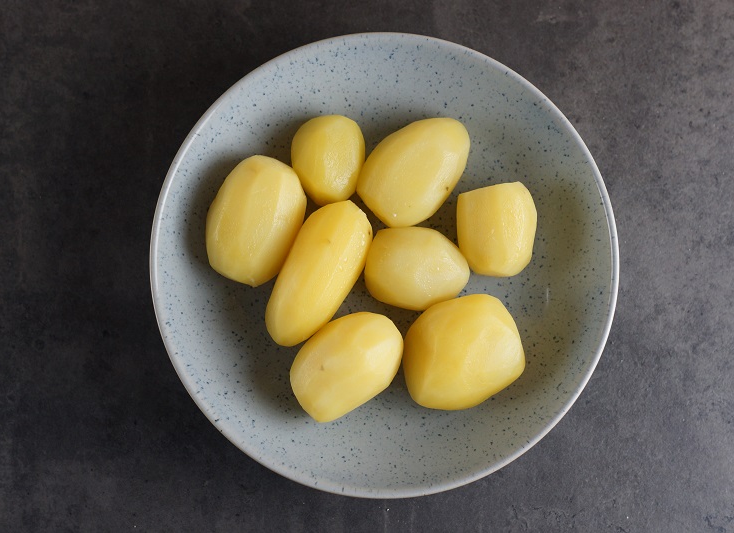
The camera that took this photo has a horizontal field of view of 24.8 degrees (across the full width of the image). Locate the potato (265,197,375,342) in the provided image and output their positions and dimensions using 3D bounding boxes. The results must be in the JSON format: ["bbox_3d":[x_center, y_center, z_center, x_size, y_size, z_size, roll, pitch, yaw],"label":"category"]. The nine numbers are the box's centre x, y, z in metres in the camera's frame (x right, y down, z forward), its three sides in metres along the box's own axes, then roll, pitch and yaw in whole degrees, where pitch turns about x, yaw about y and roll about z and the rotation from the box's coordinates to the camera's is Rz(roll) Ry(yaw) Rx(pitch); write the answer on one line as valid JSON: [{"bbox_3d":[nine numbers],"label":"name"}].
[{"bbox_3d":[-0.026,0.005,0.915,0.039,0.036,0.087,29,89,1],"label":"potato"}]

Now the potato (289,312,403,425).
[{"bbox_3d":[-0.011,0.052,0.915,0.066,0.040,0.046,-35,89,-1],"label":"potato"}]

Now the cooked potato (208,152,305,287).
[{"bbox_3d":[-0.061,-0.026,0.911,0.050,0.044,0.069,27,89,1],"label":"cooked potato"}]

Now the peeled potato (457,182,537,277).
[{"bbox_3d":[0.072,-0.018,0.913,0.045,0.043,0.050,-12,89,0],"label":"peeled potato"}]

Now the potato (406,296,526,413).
[{"bbox_3d":[0.051,0.047,0.911,0.066,0.049,0.058,-24,89,0],"label":"potato"}]

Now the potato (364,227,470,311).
[{"bbox_3d":[0.028,0.001,0.917,0.057,0.041,0.045,10,89,0],"label":"potato"}]

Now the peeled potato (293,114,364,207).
[{"bbox_3d":[-0.021,-0.058,0.915,0.040,0.038,0.048,-10,89,0],"label":"peeled potato"}]

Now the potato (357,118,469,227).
[{"bbox_3d":[0.028,-0.053,0.911,0.047,0.040,0.069,39,89,1],"label":"potato"}]

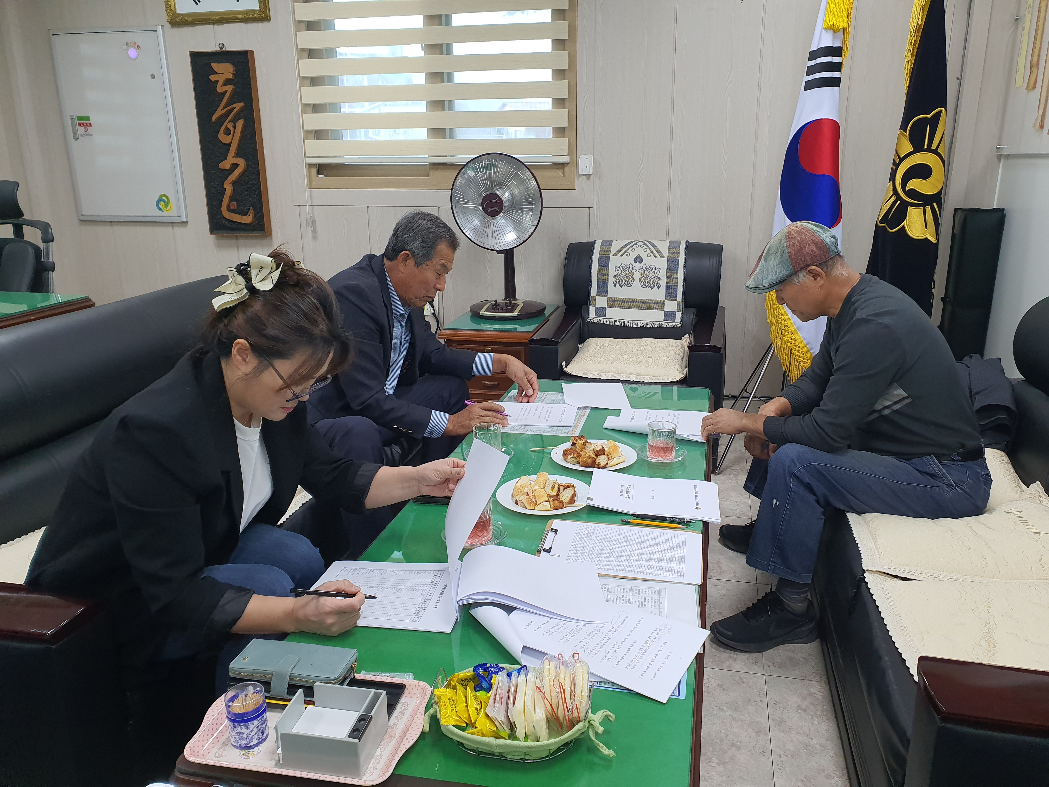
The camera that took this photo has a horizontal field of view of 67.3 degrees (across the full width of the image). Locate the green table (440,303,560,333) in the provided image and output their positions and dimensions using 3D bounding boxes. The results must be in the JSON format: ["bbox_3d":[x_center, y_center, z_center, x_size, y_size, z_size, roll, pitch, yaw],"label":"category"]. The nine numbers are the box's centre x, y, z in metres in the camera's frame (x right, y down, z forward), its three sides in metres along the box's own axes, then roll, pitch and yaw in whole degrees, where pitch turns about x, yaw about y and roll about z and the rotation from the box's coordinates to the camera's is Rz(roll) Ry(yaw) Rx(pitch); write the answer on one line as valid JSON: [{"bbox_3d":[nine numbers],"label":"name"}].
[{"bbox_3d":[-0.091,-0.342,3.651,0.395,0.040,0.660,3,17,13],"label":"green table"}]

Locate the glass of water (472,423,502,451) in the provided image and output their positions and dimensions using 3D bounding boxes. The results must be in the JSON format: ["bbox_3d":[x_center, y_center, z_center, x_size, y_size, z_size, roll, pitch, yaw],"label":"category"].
[{"bbox_3d":[-0.098,0.128,2.031,0.075,0.080,0.075,3,17,12],"label":"glass of water"}]

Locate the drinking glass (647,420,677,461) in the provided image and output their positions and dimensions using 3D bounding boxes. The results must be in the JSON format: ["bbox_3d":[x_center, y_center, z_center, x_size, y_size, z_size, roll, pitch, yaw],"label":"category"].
[{"bbox_3d":[0.357,0.124,2.056,0.076,0.080,0.076,3,17,13],"label":"drinking glass"}]

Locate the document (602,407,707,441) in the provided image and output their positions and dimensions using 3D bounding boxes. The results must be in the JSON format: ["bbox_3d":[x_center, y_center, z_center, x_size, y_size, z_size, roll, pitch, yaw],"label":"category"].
[{"bbox_3d":[0.389,0.074,2.309,0.300,0.030,0.215,1,17,5],"label":"document"}]

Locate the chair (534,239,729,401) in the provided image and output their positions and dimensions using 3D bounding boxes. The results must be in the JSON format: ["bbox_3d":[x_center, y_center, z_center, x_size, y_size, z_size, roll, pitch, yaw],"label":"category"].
[{"bbox_3d":[0.510,-0.223,3.657,0.790,0.840,0.920,4,17,14],"label":"chair"}]

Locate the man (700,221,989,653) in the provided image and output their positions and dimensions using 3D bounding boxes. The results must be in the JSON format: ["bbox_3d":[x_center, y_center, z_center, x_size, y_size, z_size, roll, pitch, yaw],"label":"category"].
[{"bbox_3d":[0.828,0.082,2.094,0.690,1.060,0.600,3,17,13],"label":"man"}]

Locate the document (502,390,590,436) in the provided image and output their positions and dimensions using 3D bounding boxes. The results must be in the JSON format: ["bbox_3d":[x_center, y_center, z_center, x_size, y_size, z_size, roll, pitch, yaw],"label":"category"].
[{"bbox_3d":[0.055,0.052,2.457,0.297,0.010,0.410,3,17,13],"label":"document"}]

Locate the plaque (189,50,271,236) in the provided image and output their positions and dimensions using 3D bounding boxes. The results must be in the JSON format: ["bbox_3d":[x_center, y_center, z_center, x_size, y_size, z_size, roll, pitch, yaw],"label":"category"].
[{"bbox_3d":[-1.660,-1.388,4.423,0.358,0.978,0.055,3,17,12],"label":"plaque"}]

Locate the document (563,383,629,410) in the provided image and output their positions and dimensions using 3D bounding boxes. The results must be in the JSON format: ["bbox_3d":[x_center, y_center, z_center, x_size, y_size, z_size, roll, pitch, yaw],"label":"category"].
[{"bbox_3d":[0.230,-0.002,2.579,0.210,0.020,0.295,0,17,1],"label":"document"}]

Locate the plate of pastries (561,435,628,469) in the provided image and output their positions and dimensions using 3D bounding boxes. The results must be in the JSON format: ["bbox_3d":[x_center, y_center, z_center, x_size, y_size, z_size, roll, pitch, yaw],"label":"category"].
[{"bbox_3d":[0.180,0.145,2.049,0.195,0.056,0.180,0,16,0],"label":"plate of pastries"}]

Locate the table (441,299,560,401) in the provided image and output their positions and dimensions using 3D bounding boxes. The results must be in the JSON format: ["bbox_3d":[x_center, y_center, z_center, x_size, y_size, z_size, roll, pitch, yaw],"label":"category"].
[{"bbox_3d":[-0.094,-0.149,4.027,0.460,0.490,0.740,3,17,12],"label":"table"}]

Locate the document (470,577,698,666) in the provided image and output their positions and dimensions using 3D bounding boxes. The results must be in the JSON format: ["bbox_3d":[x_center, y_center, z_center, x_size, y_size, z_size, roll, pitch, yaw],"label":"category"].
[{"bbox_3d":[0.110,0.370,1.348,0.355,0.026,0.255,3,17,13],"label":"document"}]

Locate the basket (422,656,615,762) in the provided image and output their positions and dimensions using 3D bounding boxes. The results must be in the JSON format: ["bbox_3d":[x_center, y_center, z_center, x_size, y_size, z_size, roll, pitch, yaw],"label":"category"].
[{"bbox_3d":[-0.002,0.404,1.065,0.235,0.120,0.155,1,17,5],"label":"basket"}]

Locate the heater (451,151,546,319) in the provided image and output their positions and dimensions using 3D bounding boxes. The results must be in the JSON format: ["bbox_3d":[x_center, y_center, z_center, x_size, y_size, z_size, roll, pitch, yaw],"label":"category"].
[{"bbox_3d":[-0.117,-0.720,3.599,0.420,0.720,0.340,4,17,15],"label":"heater"}]

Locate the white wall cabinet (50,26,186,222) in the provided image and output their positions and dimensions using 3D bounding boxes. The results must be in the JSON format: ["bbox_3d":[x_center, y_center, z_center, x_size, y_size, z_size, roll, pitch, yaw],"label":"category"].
[{"bbox_3d":[-2.281,-1.504,4.466,0.706,1.030,0.050,3,16,12],"label":"white wall cabinet"}]

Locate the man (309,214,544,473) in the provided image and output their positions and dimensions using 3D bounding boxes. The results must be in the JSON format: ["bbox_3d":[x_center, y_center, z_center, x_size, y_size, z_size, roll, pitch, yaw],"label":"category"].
[{"bbox_3d":[-0.386,0.025,2.386,0.840,1.110,0.650,3,17,12],"label":"man"}]

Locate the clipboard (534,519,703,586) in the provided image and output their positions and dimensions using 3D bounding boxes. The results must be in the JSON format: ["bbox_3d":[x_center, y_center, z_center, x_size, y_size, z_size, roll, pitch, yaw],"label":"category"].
[{"bbox_3d":[0.189,0.308,1.573,0.325,0.018,0.225,3,17,13],"label":"clipboard"}]

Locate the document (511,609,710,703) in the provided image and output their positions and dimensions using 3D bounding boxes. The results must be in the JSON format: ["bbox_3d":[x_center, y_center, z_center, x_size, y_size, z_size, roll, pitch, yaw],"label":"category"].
[{"bbox_3d":[0.125,0.390,1.276,0.310,0.025,0.220,9,19,29],"label":"document"}]

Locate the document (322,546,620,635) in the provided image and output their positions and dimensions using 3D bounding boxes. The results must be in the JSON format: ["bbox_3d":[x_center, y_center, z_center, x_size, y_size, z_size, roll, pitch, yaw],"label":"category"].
[{"bbox_3d":[-0.111,0.340,1.392,0.530,0.065,0.240,1,17,5],"label":"document"}]

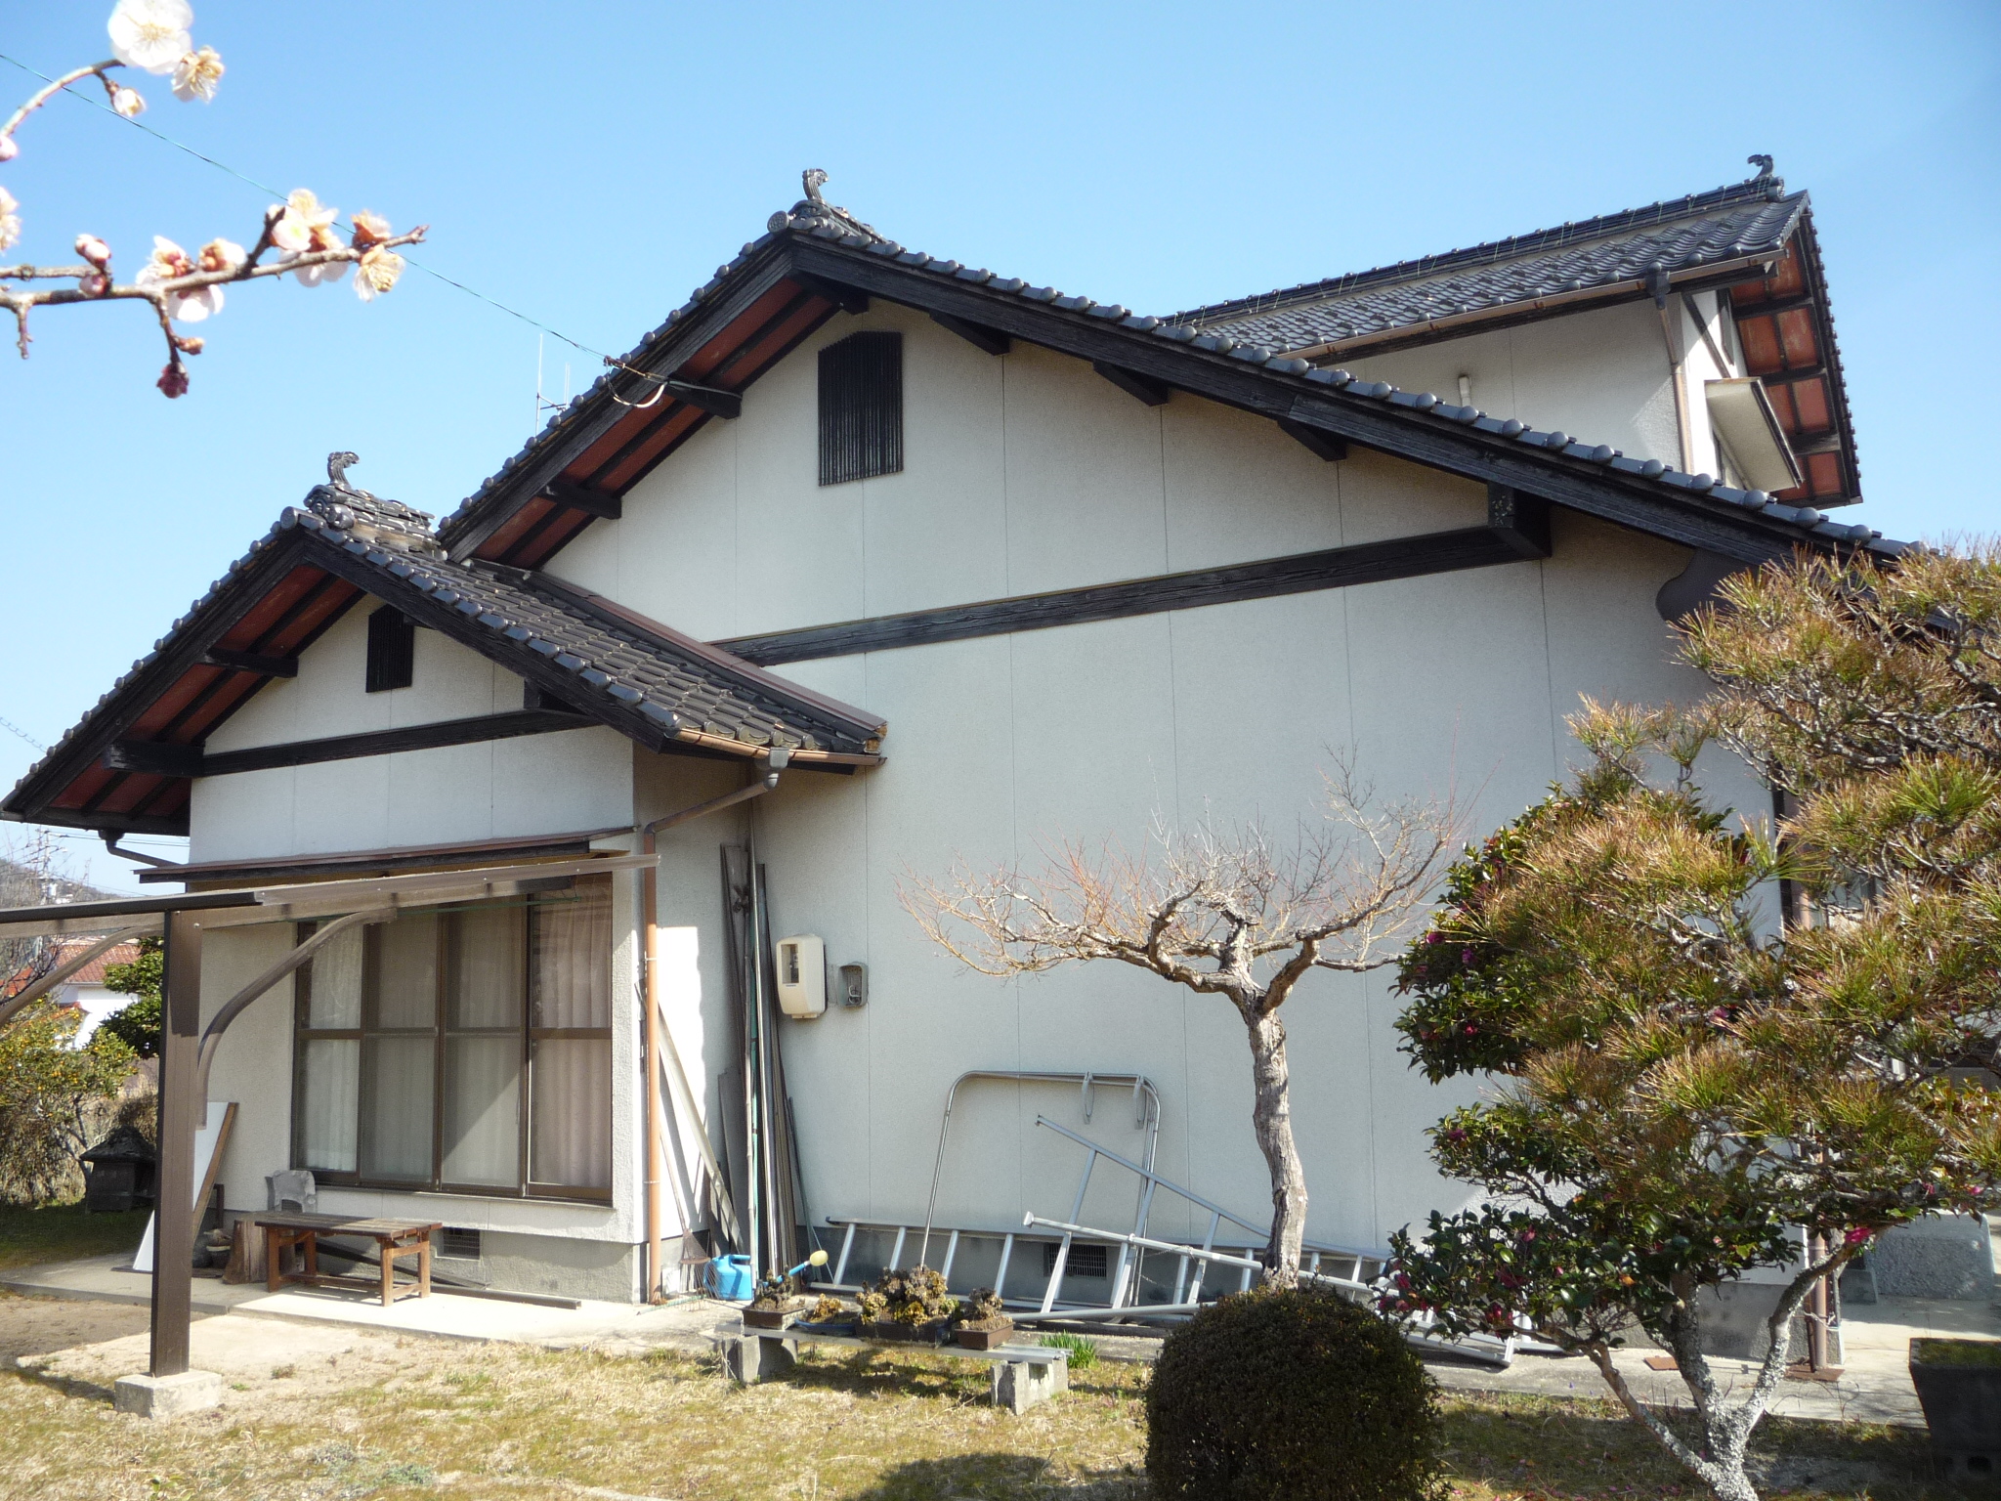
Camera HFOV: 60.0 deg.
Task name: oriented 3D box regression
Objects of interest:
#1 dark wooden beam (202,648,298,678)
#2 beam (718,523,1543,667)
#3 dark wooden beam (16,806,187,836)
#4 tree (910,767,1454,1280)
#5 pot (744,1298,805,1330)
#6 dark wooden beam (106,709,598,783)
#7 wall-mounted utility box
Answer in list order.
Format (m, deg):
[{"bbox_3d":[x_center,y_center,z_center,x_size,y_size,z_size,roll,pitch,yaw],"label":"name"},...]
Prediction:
[{"bbox_3d":[-4.583,-0.541,10.604,0.114,0.120,0.614,-6,-9,30],"label":"dark wooden beam"},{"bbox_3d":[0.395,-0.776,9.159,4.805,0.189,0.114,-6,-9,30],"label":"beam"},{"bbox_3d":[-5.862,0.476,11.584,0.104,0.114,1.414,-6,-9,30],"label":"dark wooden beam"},{"bbox_3d":[0.725,1.346,7.019,2.049,2.477,1.664,-2,-8,5],"label":"tree"},{"bbox_3d":[-0.999,2.497,7.658,0.250,0.083,0.187,-6,-9,30],"label":"pot"},{"bbox_3d":[-3.866,-0.103,10.130,3.474,0.202,0.614,-6,-9,30],"label":"dark wooden beam"},{"bbox_3d":[-1.103,1.269,9.700,0.187,0.426,0.225,-6,-9,30],"label":"wall-mounted utility box"}]

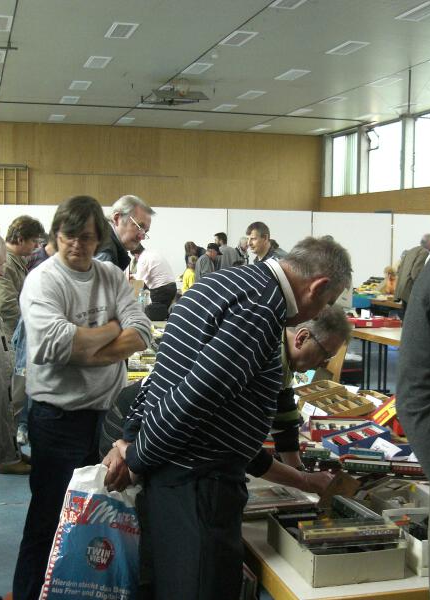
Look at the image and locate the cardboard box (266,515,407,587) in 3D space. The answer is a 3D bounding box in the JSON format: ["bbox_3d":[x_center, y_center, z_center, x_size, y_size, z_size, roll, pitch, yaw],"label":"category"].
[{"bbox_3d":[0.332,0.684,2.466,0.260,0.090,0.355,0,4,-16],"label":"cardboard box"}]

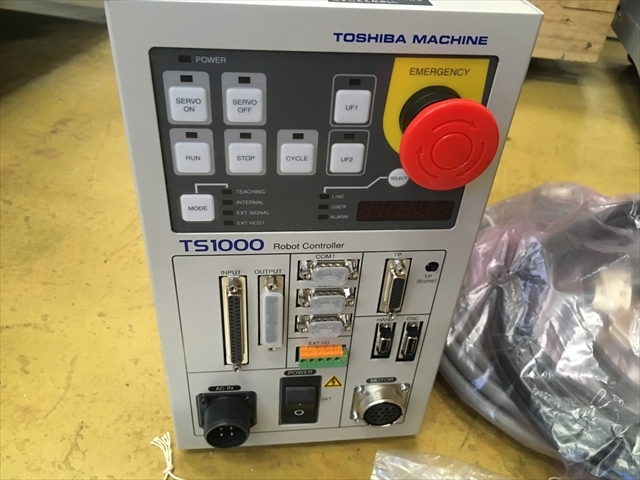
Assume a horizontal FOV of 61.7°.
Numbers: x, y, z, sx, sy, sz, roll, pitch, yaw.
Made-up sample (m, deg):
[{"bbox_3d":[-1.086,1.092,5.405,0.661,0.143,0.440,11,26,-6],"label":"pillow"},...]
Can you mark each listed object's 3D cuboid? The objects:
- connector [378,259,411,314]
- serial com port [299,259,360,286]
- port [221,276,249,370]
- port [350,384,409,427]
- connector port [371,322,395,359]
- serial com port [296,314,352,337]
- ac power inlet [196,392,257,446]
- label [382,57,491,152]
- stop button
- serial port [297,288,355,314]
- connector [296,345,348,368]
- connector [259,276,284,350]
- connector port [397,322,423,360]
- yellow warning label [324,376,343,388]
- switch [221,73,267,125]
[{"bbox_3d":[0.042,0.027,0.301,0.013,0.040,0.009,-1,37,-7],"label":"connector"},{"bbox_3d":[0.005,0.018,0.288,0.031,0.013,0.009,-1,37,-7],"label":"serial com port"},{"bbox_3d":[-0.047,0.047,0.297,0.013,0.069,0.008,-1,37,-7],"label":"port"},{"bbox_3d":[0.039,0.109,0.349,0.036,0.036,0.013,-1,37,-7],"label":"port"},{"bbox_3d":[0.039,0.061,0.329,0.011,0.029,0.008,-1,37,-7],"label":"connector port"},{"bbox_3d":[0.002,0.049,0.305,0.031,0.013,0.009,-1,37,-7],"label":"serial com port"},{"bbox_3d":[-0.058,0.113,0.334,0.036,0.036,0.021,-1,37,-7],"label":"ac power inlet"},{"bbox_3d":[0.050,-0.057,0.240,0.044,0.048,0.001,-1,37,-7],"label":"label"},{"bbox_3d":[0.051,-0.045,0.229,0.040,0.040,0.033,-1,37,-7],"label":"stop button"},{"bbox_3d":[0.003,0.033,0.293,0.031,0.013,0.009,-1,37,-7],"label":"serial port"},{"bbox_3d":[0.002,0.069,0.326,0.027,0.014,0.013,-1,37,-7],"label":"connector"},{"bbox_3d":[-0.027,0.042,0.302,0.013,0.053,0.009,-1,37,-7],"label":"connector"},{"bbox_3d":[0.055,0.062,0.332,0.011,0.033,0.008,-1,37,-7],"label":"connector port"},{"bbox_3d":[0.009,0.090,0.338,0.013,0.011,0.001,-1,37,-7],"label":"yellow warning label"},{"bbox_3d":[-0.031,-0.057,0.221,0.018,0.022,0.004,-1,37,-7],"label":"switch"}]

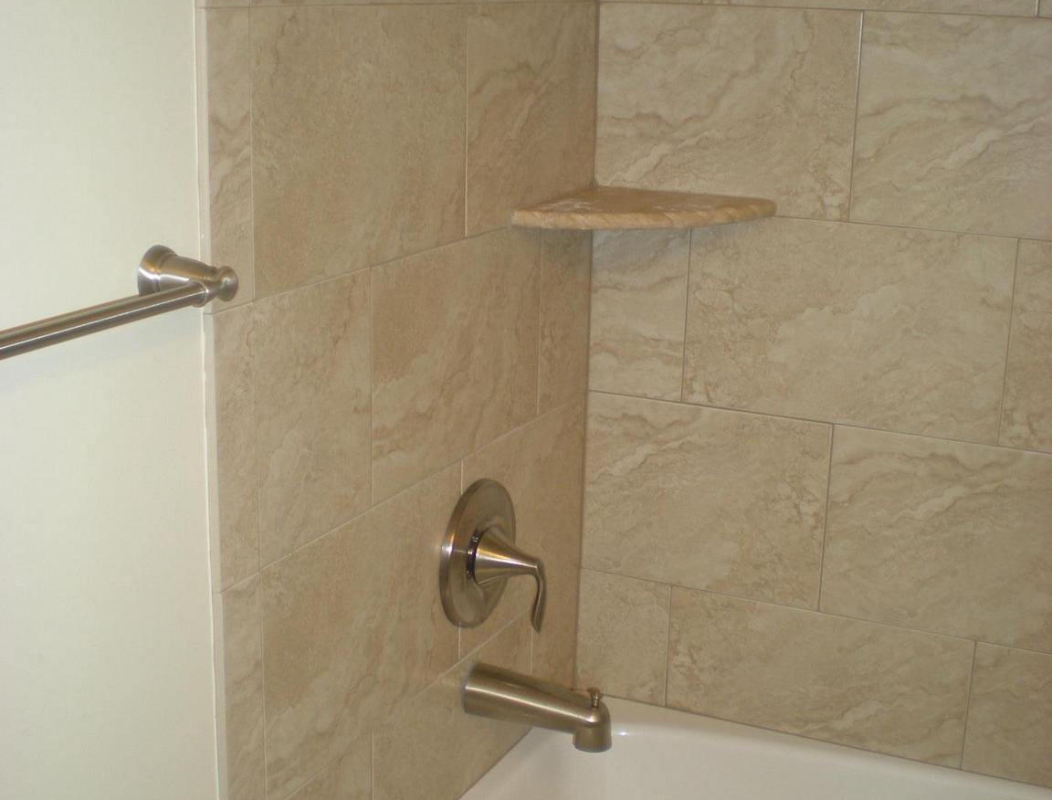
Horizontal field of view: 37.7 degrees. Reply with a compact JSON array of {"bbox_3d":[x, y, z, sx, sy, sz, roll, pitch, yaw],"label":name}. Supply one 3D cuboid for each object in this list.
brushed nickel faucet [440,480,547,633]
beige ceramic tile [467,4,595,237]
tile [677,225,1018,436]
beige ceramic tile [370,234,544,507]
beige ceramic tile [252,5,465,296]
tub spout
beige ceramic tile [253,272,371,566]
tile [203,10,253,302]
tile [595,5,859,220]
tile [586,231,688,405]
[{"bbox_3d":[-0.018,0.188,1.809,0.093,0.178,0.177,8,17,24],"label":"brushed nickel faucet"},{"bbox_3d":[0.008,-0.341,1.823,0.010,0.253,0.352,8,17,24],"label":"beige ceramic tile"},{"bbox_3d":[0.392,-0.092,1.907,0.404,0.253,0.010,8,17,24],"label":"tile"},{"bbox_3d":[-0.073,-0.056,1.723,0.009,0.251,0.394,8,17,24],"label":"beige ceramic tile"},{"bbox_3d":[-0.153,-0.254,1.484,0.009,0.251,0.392,8,17,24],"label":"beige ceramic tile"},{"bbox_3d":[0.019,0.366,1.836,0.178,0.080,0.058,8,17,24],"label":"tub spout"},{"bbox_3d":[-0.204,0.012,1.469,0.010,0.253,0.201,8,17,24],"label":"beige ceramic tile"},{"bbox_3d":[-0.254,-0.202,1.288,0.010,0.253,0.059,8,17,24],"label":"tile"},{"bbox_3d":[0.242,-0.357,1.896,0.336,0.251,0.009,8,17,24],"label":"tile"},{"bbox_3d":[0.148,-0.128,2.018,0.137,0.253,0.010,8,17,24],"label":"tile"}]

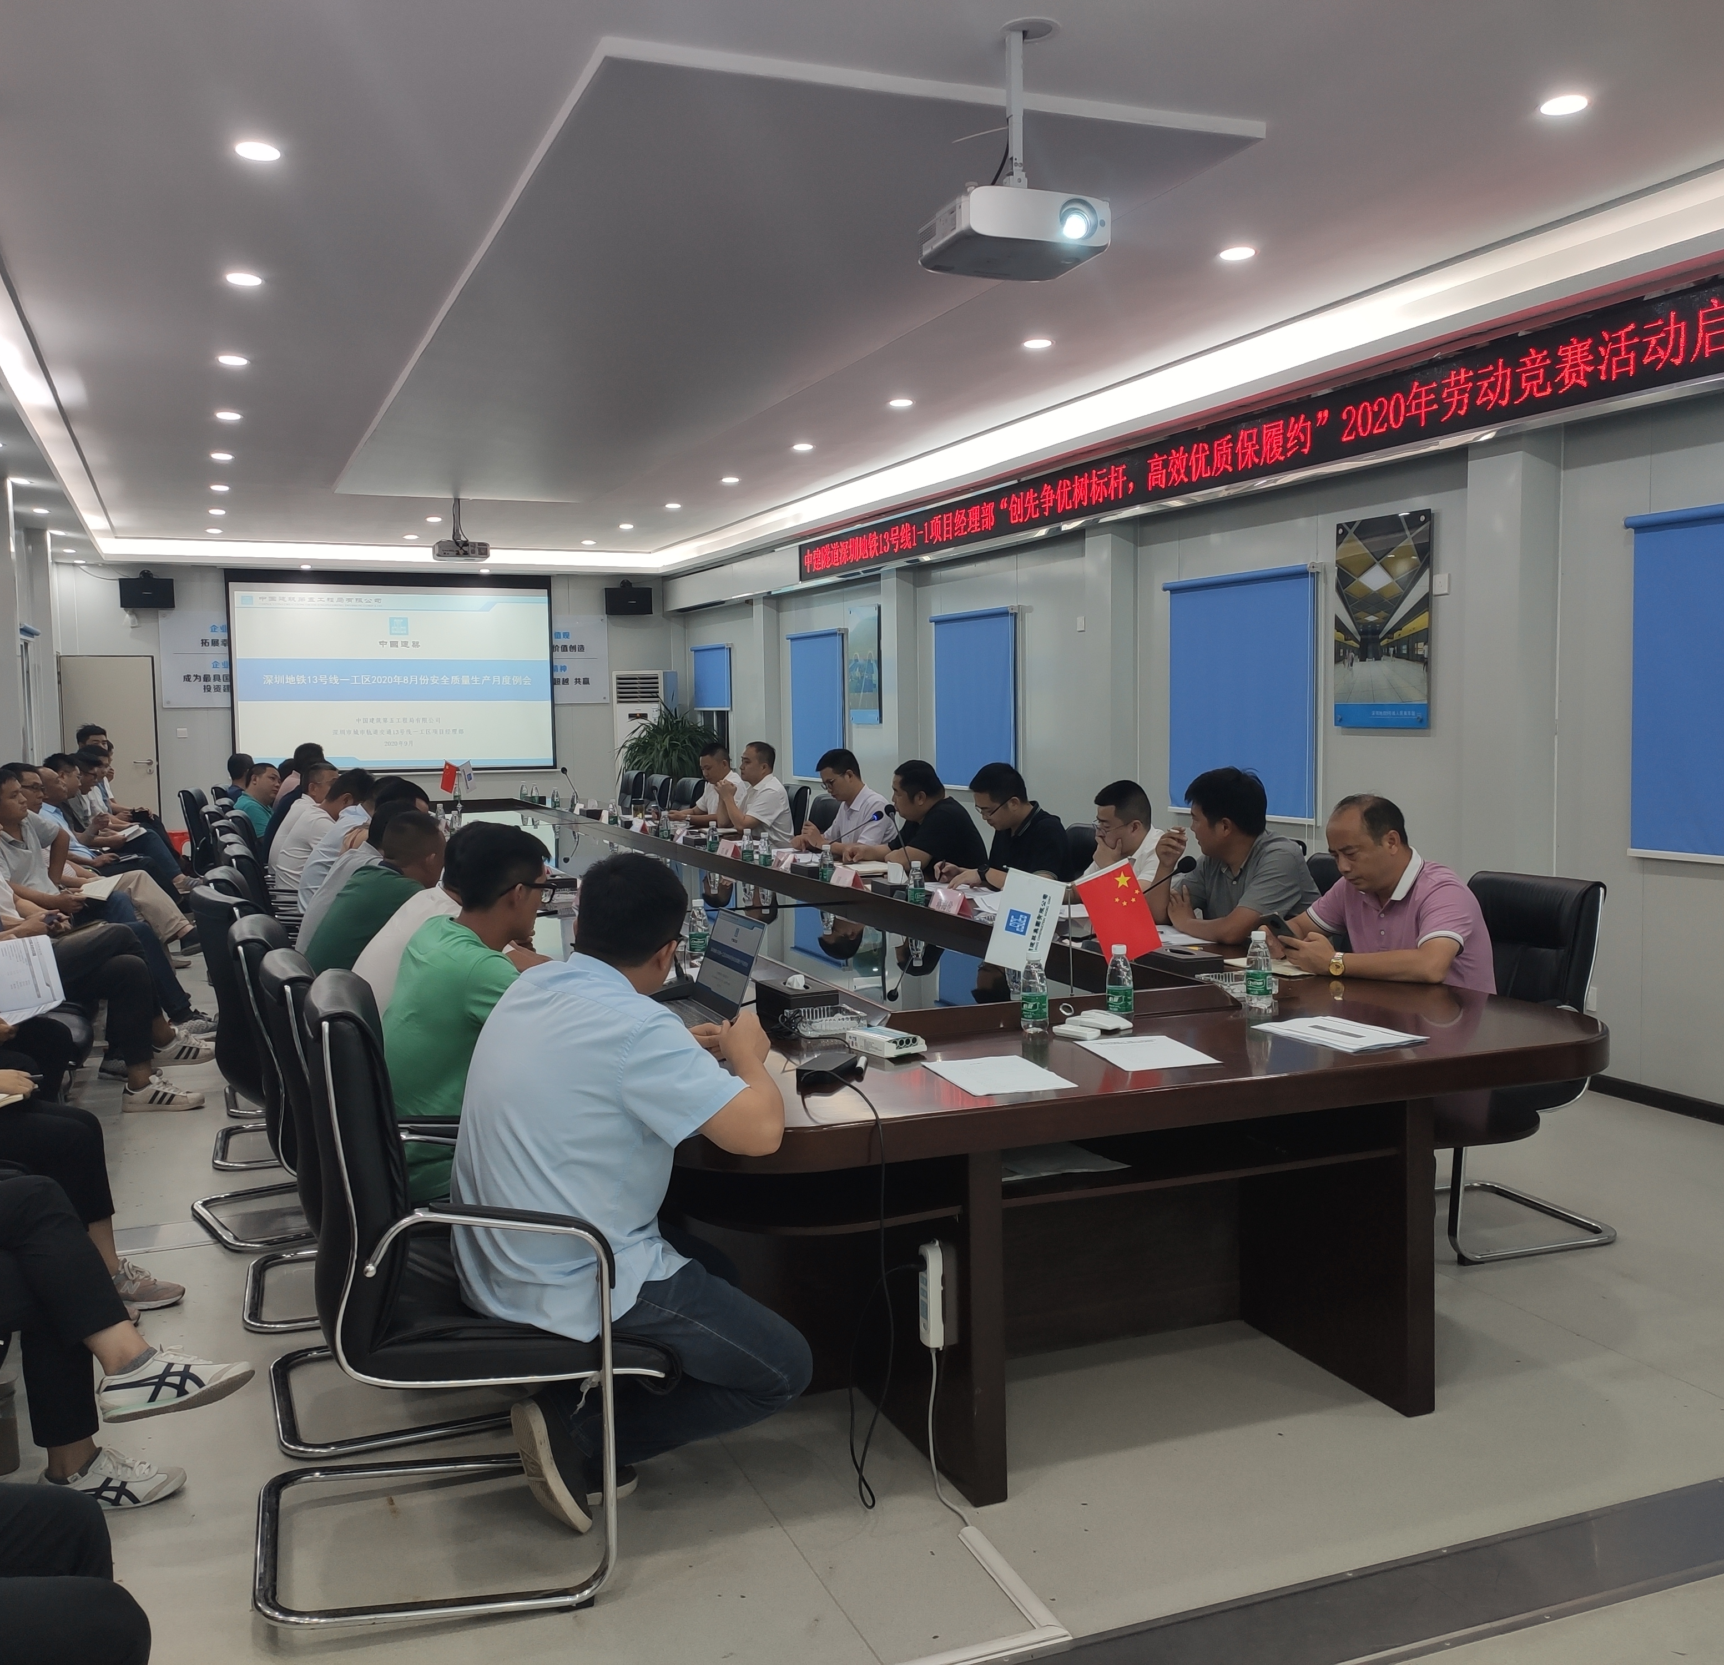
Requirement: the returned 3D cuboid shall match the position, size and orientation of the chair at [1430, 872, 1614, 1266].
[{"bbox_3d":[1.665,0.621,4.682,0.630,0.970,0.570,-2,4,-22],"label":"chair"}]

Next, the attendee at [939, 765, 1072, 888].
[{"bbox_3d":[0.563,0.346,6.800,0.760,1.250,0.540,-2,4,-22],"label":"attendee"}]

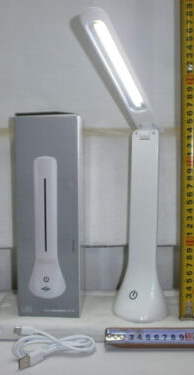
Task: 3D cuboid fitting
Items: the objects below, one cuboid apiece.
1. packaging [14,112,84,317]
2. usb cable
[{"bbox_3d":[-0.061,0.036,0.524,0.080,0.256,0.067,0,5,3],"label":"packaging"},{"bbox_3d":[-0.050,0.185,0.456,0.097,0.021,0.061,0,5,0],"label":"usb cable"}]

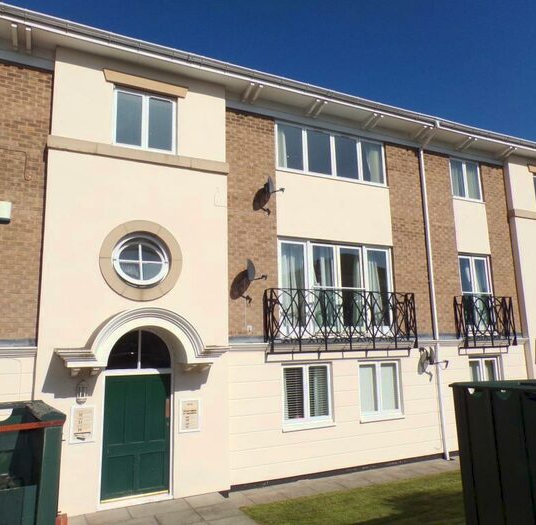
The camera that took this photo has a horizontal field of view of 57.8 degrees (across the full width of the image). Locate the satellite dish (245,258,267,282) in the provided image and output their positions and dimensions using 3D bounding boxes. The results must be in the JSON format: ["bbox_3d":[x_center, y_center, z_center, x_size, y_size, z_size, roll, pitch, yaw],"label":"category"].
[{"bbox_3d":[-0.228,0.142,9.180,0.380,0.430,0.460,-2,-10,4],"label":"satellite dish"}]

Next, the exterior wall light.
[{"bbox_3d":[-2.909,2.032,7.602,0.159,0.345,0.142,4,-11,-26],"label":"exterior wall light"}]

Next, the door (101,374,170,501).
[{"bbox_3d":[-2.154,2.839,8.020,1.094,1.908,0.071,4,-11,-26],"label":"door"}]

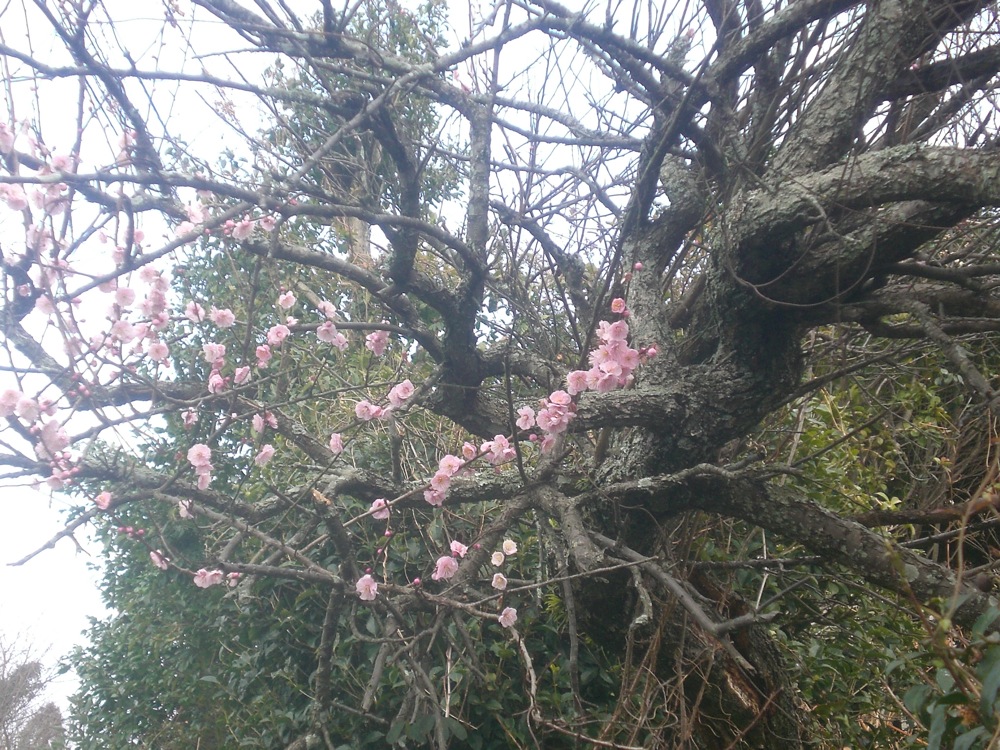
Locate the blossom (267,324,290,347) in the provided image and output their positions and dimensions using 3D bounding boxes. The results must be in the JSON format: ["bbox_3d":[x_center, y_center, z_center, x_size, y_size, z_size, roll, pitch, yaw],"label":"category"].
[{"bbox_3d":[-0.298,-0.053,2.450,0.031,0.028,0.020,1,0,-6],"label":"blossom"}]

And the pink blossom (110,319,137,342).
[{"bbox_3d":[-0.439,-0.052,2.123,0.029,0.027,0.018,3,-12,-12],"label":"pink blossom"}]

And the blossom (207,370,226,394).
[{"bbox_3d":[-0.336,0.009,2.150,0.021,0.026,0.021,4,13,-19],"label":"blossom"}]

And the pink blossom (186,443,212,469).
[{"bbox_3d":[-0.344,0.091,2.080,0.026,0.027,0.017,1,1,-3],"label":"pink blossom"}]

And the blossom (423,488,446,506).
[{"bbox_3d":[-0.086,0.162,2.400,0.030,0.022,0.022,0,17,0],"label":"blossom"}]

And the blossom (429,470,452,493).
[{"bbox_3d":[-0.071,0.126,2.150,0.025,0.025,0.016,0,-6,0],"label":"blossom"}]

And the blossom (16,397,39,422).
[{"bbox_3d":[-0.547,0.040,2.103,0.026,0.029,0.018,3,-12,-15],"label":"blossom"}]

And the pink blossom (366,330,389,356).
[{"bbox_3d":[-0.144,-0.037,2.120,0.026,0.029,0.022,-4,5,18],"label":"pink blossom"}]

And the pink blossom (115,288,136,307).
[{"bbox_3d":[-0.535,-0.111,2.600,0.030,0.024,0.020,0,6,0],"label":"pink blossom"}]

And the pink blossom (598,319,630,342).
[{"bbox_3d":[0.153,-0.060,2.450,0.039,0.031,0.025,1,0,-6],"label":"pink blossom"}]

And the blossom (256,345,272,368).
[{"bbox_3d":[-0.324,-0.025,2.500,0.021,0.032,0.022,-2,0,11],"label":"blossom"}]

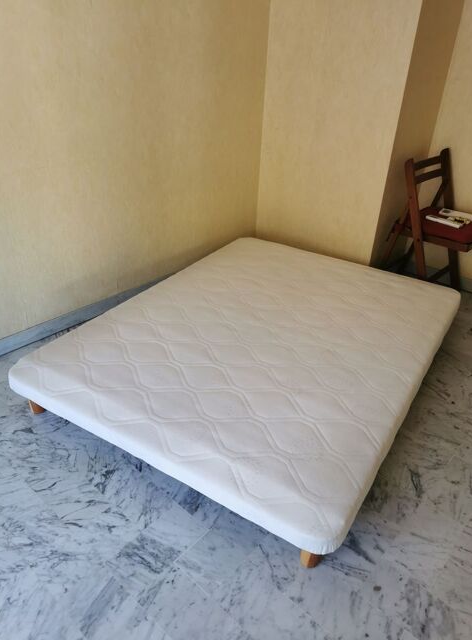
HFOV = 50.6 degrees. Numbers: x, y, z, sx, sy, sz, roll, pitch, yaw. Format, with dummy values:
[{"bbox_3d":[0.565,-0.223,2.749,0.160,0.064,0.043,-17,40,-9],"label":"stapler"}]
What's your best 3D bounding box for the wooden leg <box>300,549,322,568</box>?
[{"bbox_3d":[0.227,0.682,1.499,0.065,0.140,0.065,19,34,26],"label":"wooden leg"}]

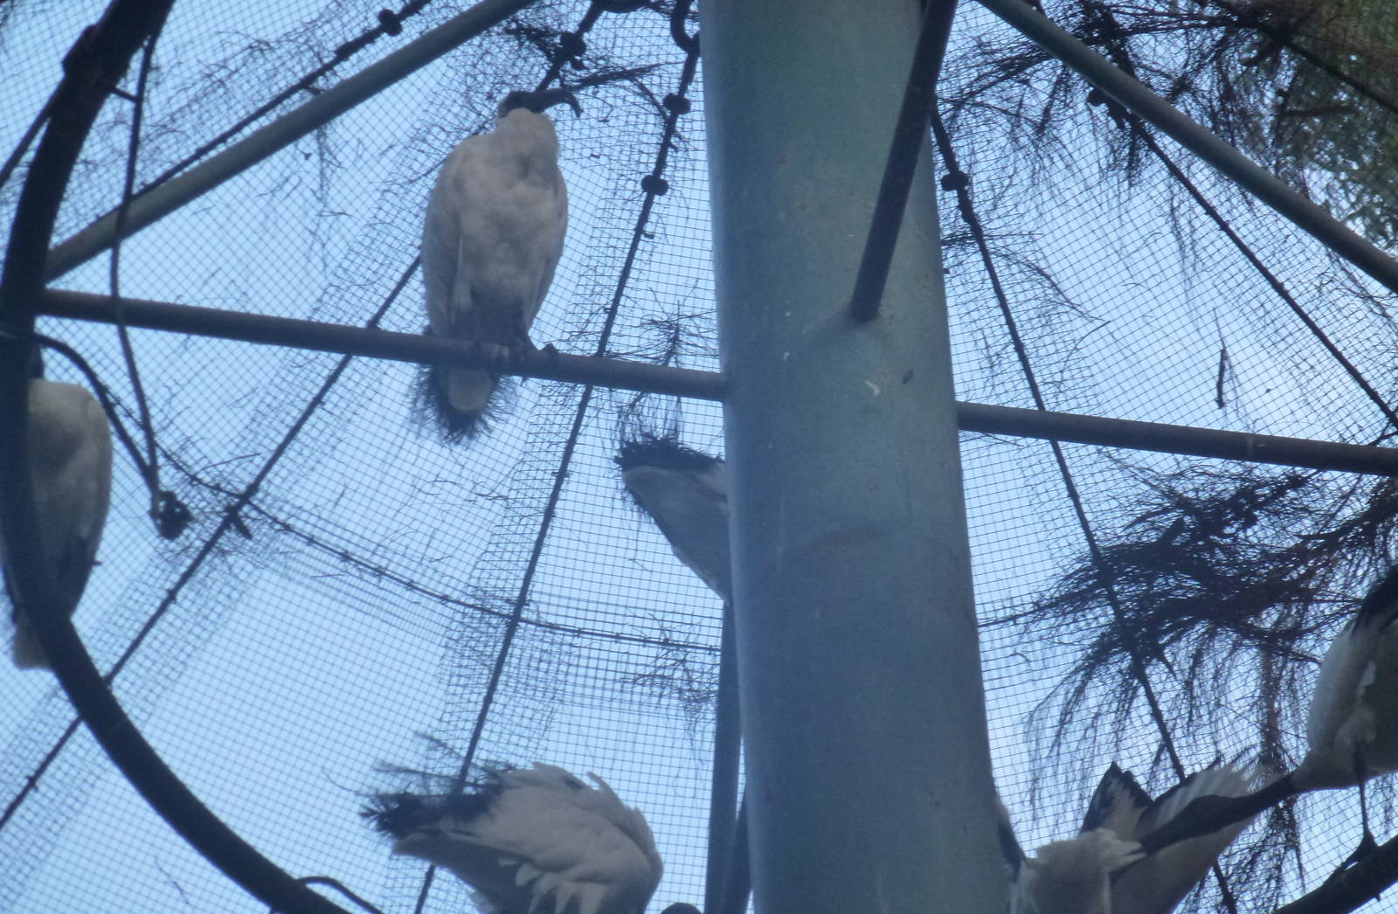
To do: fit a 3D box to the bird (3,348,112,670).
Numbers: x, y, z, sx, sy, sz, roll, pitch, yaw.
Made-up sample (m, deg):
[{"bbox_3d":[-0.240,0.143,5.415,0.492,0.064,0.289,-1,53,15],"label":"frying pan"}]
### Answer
[{"bbox_3d":[-0.812,0.057,10.850,0.180,0.370,0.310,13,-54,-12],"label":"bird"}]

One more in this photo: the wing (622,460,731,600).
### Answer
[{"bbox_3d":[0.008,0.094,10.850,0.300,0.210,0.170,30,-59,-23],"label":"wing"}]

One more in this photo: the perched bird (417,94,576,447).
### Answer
[{"bbox_3d":[-0.246,-0.237,10.620,0.190,0.390,0.310,11,-53,-11],"label":"perched bird"}]

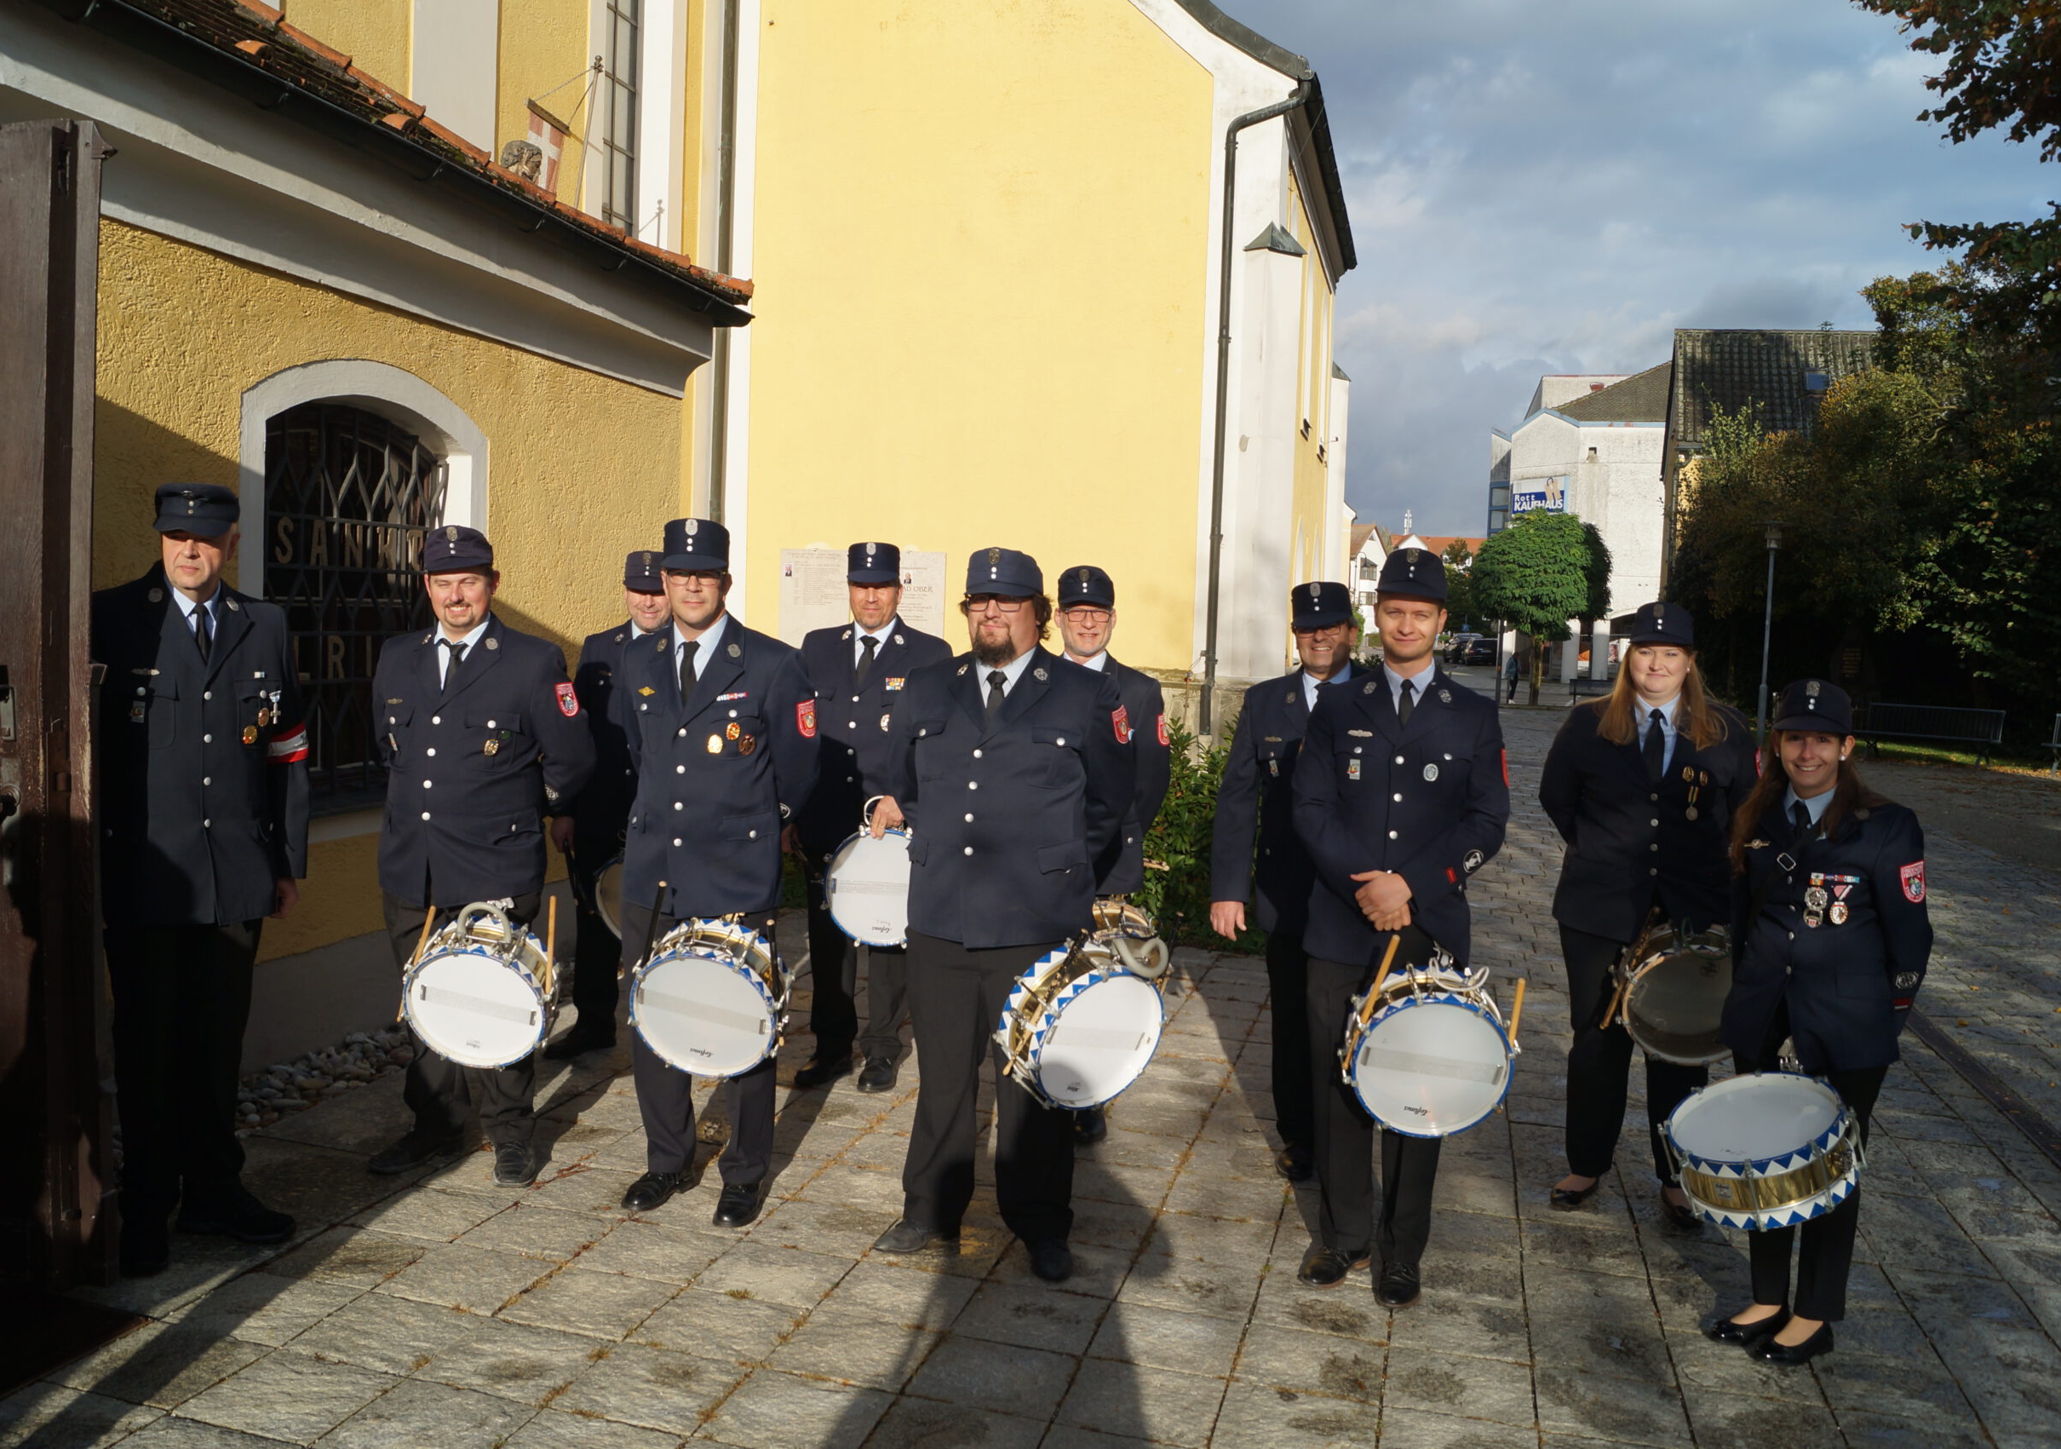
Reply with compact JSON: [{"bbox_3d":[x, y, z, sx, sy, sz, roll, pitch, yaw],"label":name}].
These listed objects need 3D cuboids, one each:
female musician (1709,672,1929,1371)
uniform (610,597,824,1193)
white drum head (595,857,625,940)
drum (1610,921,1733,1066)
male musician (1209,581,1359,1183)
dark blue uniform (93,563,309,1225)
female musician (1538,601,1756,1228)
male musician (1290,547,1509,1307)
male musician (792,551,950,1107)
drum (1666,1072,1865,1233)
[{"bbox_3d":[1.892,0.699,3.941,0.380,1.630,0.500,-1,5,-45],"label":"female musician"},{"bbox_3d":[-0.871,0.478,4.530,0.550,1.573,0.350,3,4,19],"label":"uniform"},{"bbox_3d":[-1.349,0.591,5.853,0.380,0.380,0.165,0,25,-2],"label":"white drum head"},{"bbox_3d":[1.919,0.785,4.767,0.395,0.395,0.175,4,23,8],"label":"drum"},{"bbox_3d":[0.846,0.470,5.023,0.570,1.820,0.400,3,4,17],"label":"male musician"},{"bbox_3d":[-2.145,0.456,4.204,0.580,1.630,0.360,0,3,-30],"label":"dark blue uniform"},{"bbox_3d":[1.778,0.511,4.731,0.590,1.734,0.400,3,4,19],"label":"female musician"},{"bbox_3d":[0.943,0.501,4.180,0.550,1.870,0.420,3,3,14],"label":"male musician"},{"bbox_3d":[-0.539,0.298,5.716,0.550,1.872,0.400,3,3,10],"label":"male musician"},{"bbox_3d":[1.673,0.967,3.736,0.380,0.165,0.380,-21,12,0],"label":"drum"}]

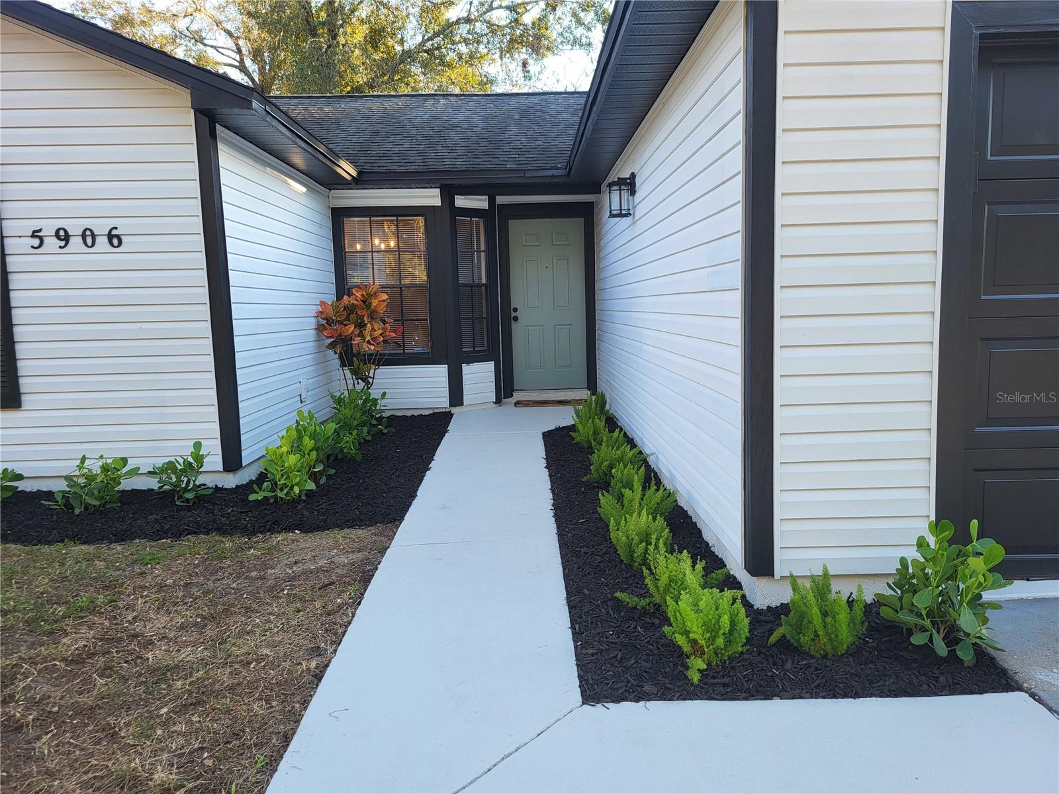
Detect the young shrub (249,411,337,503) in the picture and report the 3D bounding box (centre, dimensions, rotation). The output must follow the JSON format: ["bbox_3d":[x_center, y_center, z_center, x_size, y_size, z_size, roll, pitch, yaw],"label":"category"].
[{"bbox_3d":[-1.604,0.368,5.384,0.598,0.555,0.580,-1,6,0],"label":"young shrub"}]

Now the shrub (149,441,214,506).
[{"bbox_3d":[-2.298,0.485,5.252,0.425,0.400,0.380,-1,6,0],"label":"shrub"}]

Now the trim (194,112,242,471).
[{"bbox_3d":[-2.070,-0.672,5.313,0.100,2.356,0.120,-1,6,0],"label":"trim"}]

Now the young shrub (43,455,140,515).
[{"bbox_3d":[-2.780,0.538,5.044,0.606,0.340,0.460,-2,7,0],"label":"young shrub"}]

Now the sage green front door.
[{"bbox_3d":[0.230,-1.101,9.518,0.900,2.030,0.050,-2,7,0],"label":"sage green front door"}]

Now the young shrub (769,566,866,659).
[{"bbox_3d":[1.030,0.747,2.850,0.351,0.300,0.300,-2,7,0],"label":"young shrub"}]

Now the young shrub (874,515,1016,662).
[{"bbox_3d":[1.525,0.677,2.926,0.508,0.468,0.440,-1,6,0],"label":"young shrub"}]

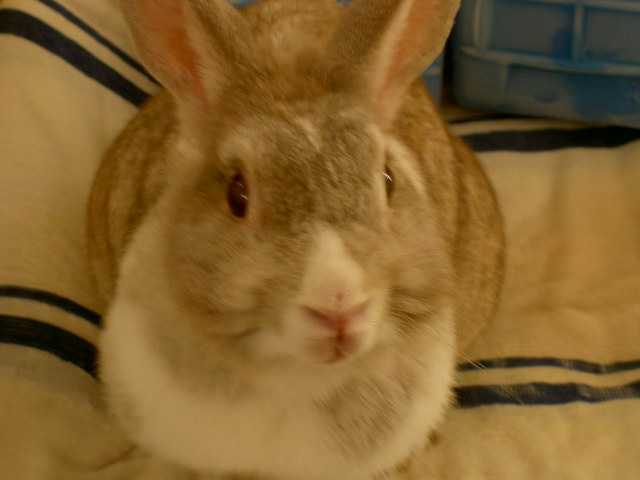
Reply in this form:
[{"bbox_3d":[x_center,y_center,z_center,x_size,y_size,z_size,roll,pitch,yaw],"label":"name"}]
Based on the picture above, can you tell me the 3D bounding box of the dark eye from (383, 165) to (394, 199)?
[{"bbox_3d":[0.024,-0.021,0.755,0.006,0.013,0.012,3,22,22],"label":"dark eye"}]

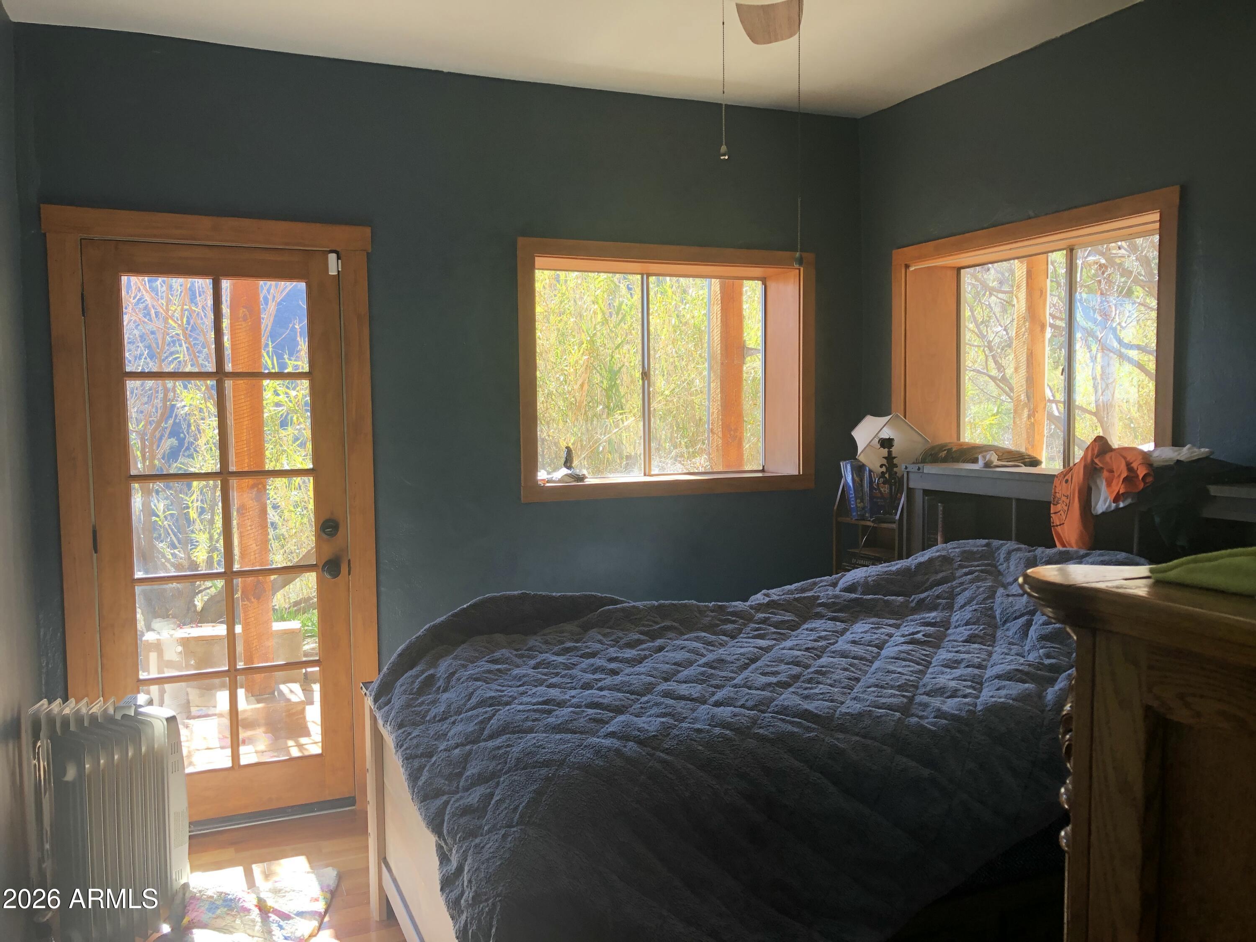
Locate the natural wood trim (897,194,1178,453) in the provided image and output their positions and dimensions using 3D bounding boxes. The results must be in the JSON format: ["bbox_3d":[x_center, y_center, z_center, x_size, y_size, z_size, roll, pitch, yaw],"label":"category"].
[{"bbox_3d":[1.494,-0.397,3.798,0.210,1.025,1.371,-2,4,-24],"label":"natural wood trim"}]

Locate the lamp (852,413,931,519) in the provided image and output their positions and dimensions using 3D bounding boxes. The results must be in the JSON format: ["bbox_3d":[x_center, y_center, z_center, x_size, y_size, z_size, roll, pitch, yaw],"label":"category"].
[{"bbox_3d":[1.025,-0.017,4.070,0.300,0.425,0.255,-2,4,-24],"label":"lamp"}]

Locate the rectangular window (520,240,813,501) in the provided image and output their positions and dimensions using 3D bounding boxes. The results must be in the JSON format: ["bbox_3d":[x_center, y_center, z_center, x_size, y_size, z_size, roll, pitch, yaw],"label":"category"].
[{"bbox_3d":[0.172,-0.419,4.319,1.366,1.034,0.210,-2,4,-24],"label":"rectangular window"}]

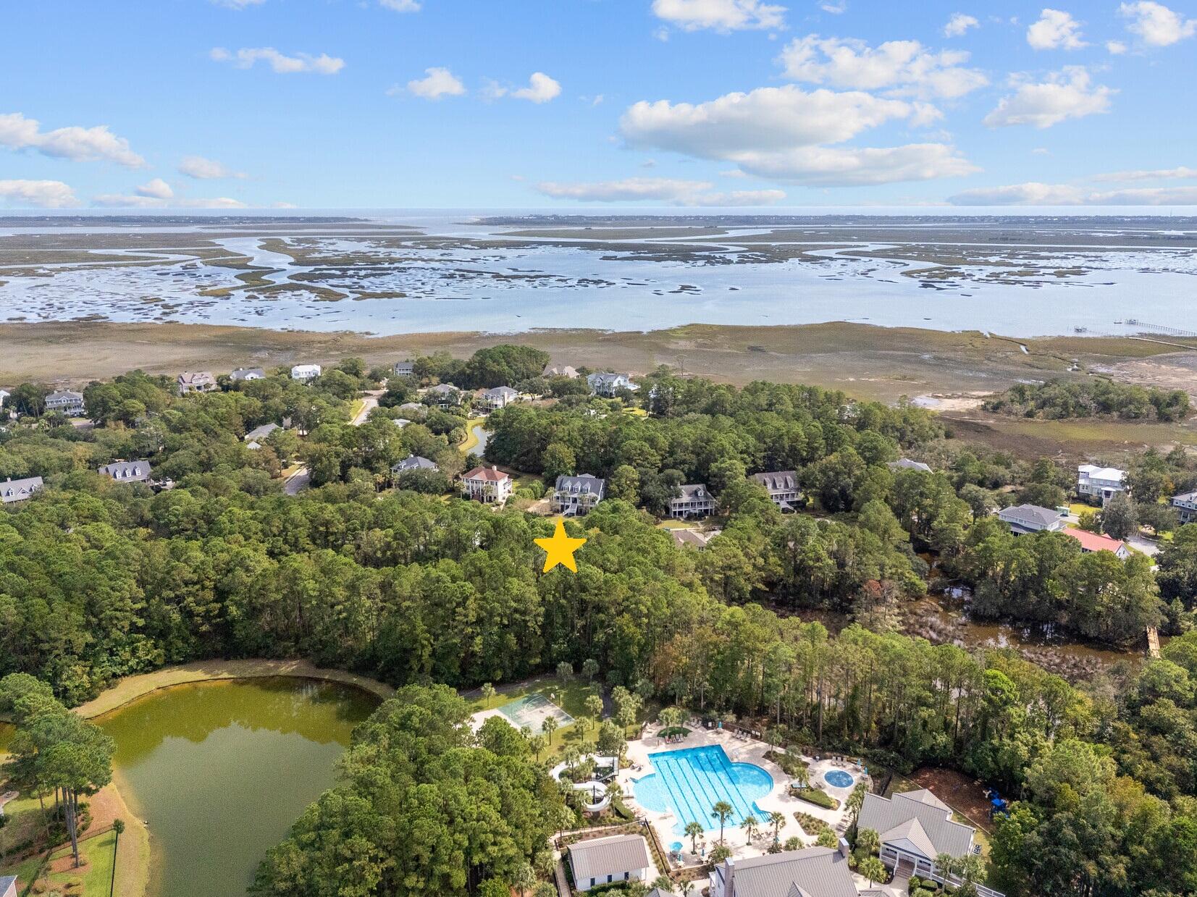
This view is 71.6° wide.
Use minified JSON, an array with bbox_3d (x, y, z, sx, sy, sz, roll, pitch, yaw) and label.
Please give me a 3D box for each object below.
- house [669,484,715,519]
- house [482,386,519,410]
[{"bbox_3d":[33.000,17.470,297.530,15.200,10.500,12.500,-2,17,-8],"label":"house"},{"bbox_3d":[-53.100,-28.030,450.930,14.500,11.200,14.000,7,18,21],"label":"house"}]

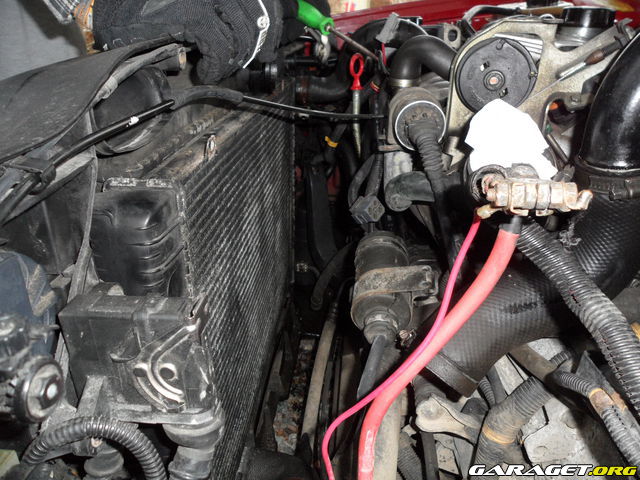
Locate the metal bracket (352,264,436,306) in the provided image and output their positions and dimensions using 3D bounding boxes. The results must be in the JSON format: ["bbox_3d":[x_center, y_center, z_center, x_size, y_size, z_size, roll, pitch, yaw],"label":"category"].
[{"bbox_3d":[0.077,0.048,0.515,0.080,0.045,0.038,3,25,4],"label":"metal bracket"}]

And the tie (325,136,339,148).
[{"bbox_3d":[0.019,-0.160,0.820,0.021,0.009,0.018,26,15,-7],"label":"tie"}]

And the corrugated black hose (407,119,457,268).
[{"bbox_3d":[0.127,-0.054,0.570,0.035,0.165,0.035,-12,20,11],"label":"corrugated black hose"}]

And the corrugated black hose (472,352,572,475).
[{"bbox_3d":[0.195,0.167,0.480,0.040,0.130,0.040,29,15,-8],"label":"corrugated black hose"}]

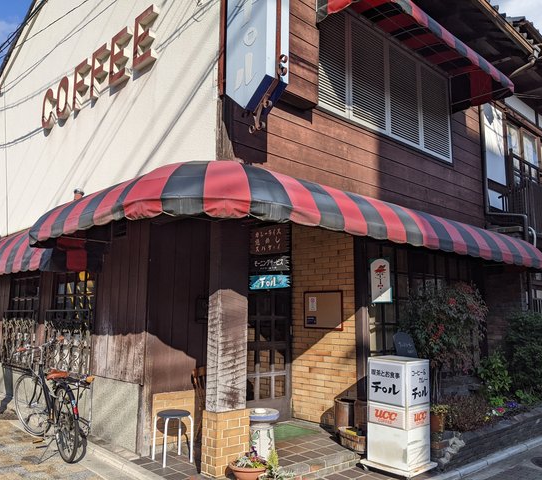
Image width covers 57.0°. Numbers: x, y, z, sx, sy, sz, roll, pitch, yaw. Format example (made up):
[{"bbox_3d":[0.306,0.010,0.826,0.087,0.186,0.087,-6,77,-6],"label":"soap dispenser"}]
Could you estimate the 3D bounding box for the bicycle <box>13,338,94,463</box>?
[{"bbox_3d":[-2.196,1.519,4.919,0.560,1.040,1.815,7,-11,-38],"label":"bicycle"}]

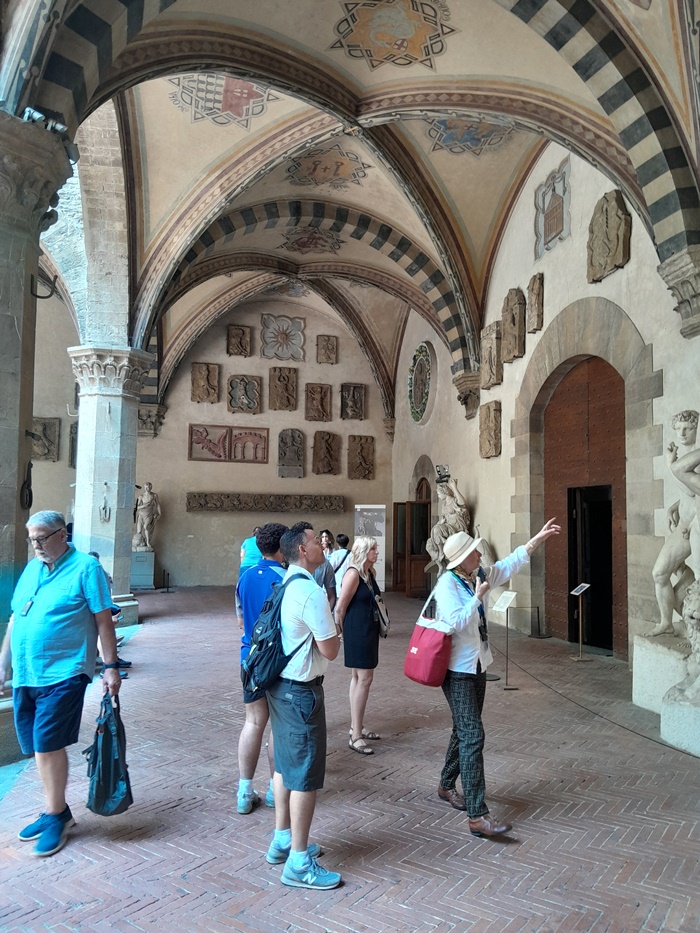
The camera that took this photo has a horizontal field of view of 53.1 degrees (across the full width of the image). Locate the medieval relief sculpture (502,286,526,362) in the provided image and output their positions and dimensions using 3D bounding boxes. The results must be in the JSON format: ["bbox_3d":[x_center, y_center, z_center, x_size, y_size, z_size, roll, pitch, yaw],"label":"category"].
[{"bbox_3d":[2.751,-2.359,11.757,0.140,1.146,0.583,2,-5,-13],"label":"medieval relief sculpture"}]

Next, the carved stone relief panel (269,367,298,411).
[{"bbox_3d":[-1.611,-1.856,16.876,0.669,1.023,0.130,2,-4,-15],"label":"carved stone relief panel"}]

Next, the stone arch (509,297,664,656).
[{"bbox_3d":[3.324,0.079,9.985,0.380,4.920,3.842,2,-5,-13],"label":"stone arch"}]

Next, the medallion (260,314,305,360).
[{"bbox_3d":[-1.698,-3.255,17.801,1.147,1.124,0.079,2,-4,-14],"label":"medallion"}]

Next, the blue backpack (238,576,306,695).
[{"bbox_3d":[-0.421,0.857,3.574,0.240,0.540,0.300,14,-7,-14],"label":"blue backpack"}]

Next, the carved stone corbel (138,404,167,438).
[{"bbox_3d":[-5.043,-1.106,17.402,0.985,0.783,0.450,2,-4,-13],"label":"carved stone corbel"}]

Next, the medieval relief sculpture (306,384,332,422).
[{"bbox_3d":[-0.839,-1.688,18.621,0.702,0.977,0.140,2,-4,-13],"label":"medieval relief sculpture"}]

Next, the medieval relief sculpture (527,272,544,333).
[{"bbox_3d":[2.934,-2.559,11.061,0.110,0.856,0.313,2,-5,-13],"label":"medieval relief sculpture"}]

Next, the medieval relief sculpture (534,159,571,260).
[{"bbox_3d":[2.926,-3.741,10.249,0.069,1.158,1.049,2,-4,-13],"label":"medieval relief sculpture"}]

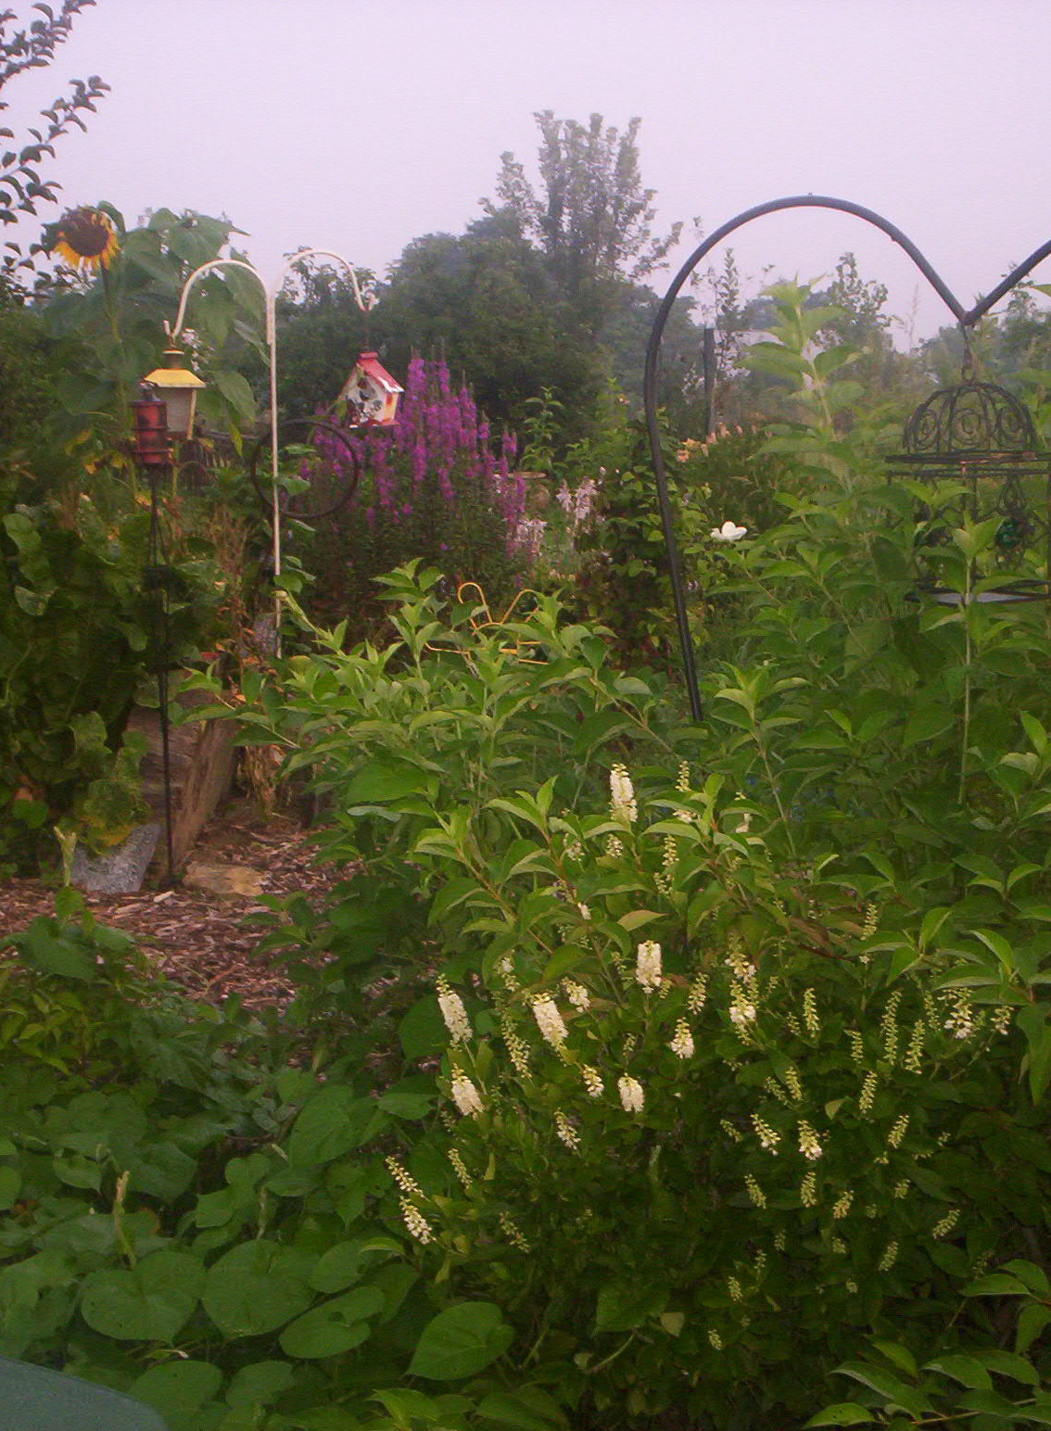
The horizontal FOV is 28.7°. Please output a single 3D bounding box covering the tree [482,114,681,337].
[{"bbox_3d":[0.733,-4.979,25.539,2.550,5.000,2.500,-1,9,2],"label":"tree"}]

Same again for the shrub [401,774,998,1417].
[{"bbox_3d":[0.266,0.606,3.082,0.880,0.940,0.820,0,9,5],"label":"shrub"}]

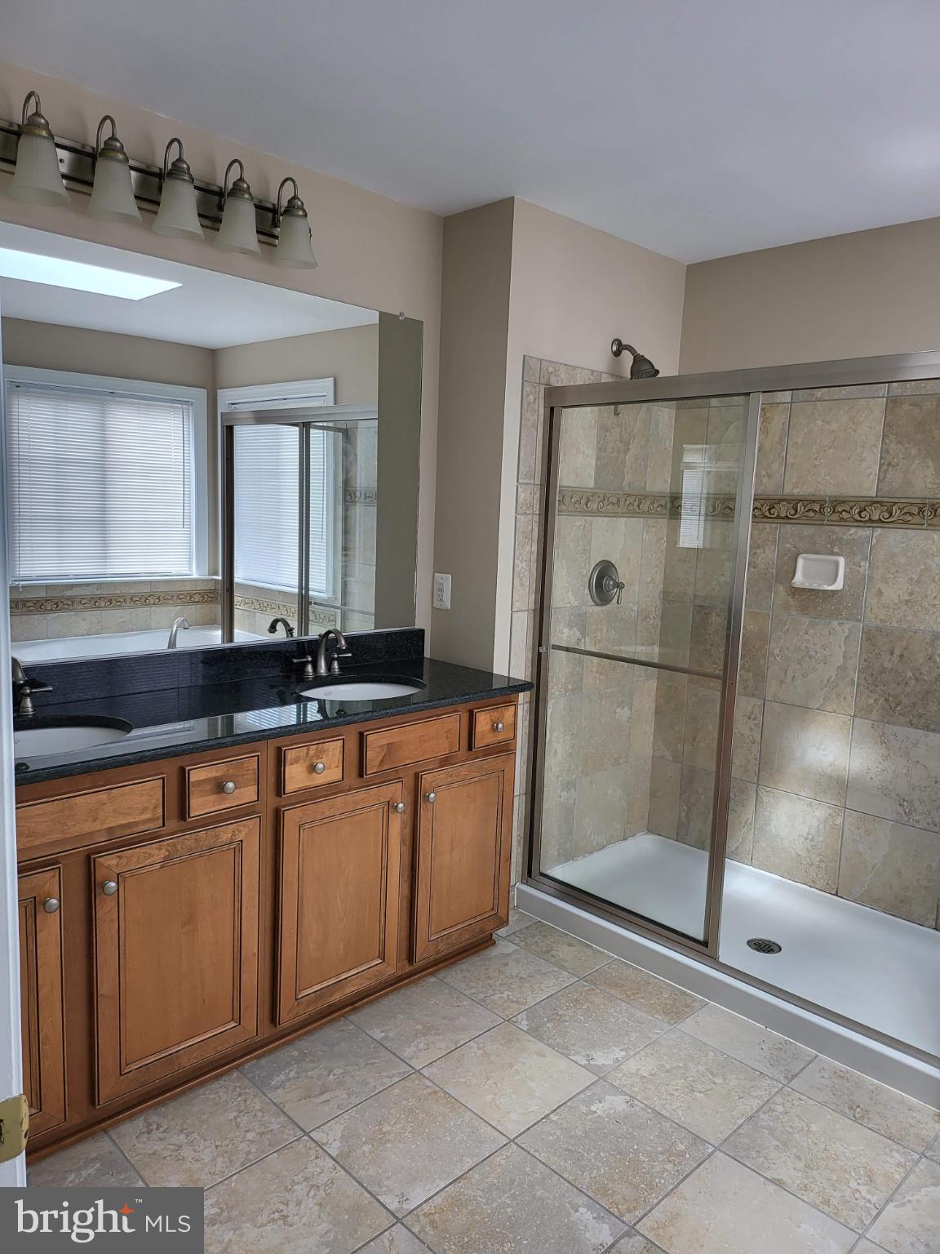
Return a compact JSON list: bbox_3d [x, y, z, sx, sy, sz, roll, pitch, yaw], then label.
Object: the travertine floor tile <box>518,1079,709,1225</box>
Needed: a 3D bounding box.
[{"bbox_3d":[0.336,1.205,2.016,0.328,0.010,0.332,-5,11,-44],"label":"travertine floor tile"}]

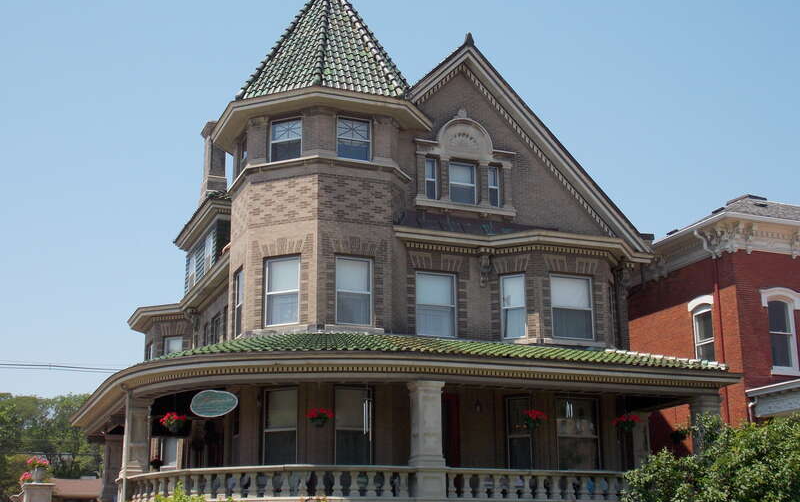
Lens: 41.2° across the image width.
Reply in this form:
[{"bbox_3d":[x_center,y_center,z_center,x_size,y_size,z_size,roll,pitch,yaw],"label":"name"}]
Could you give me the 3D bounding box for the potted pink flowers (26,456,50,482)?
[{"bbox_3d":[-7.651,4.614,22.500,0.480,0.560,0.480,-1,-15,0],"label":"potted pink flowers"}]

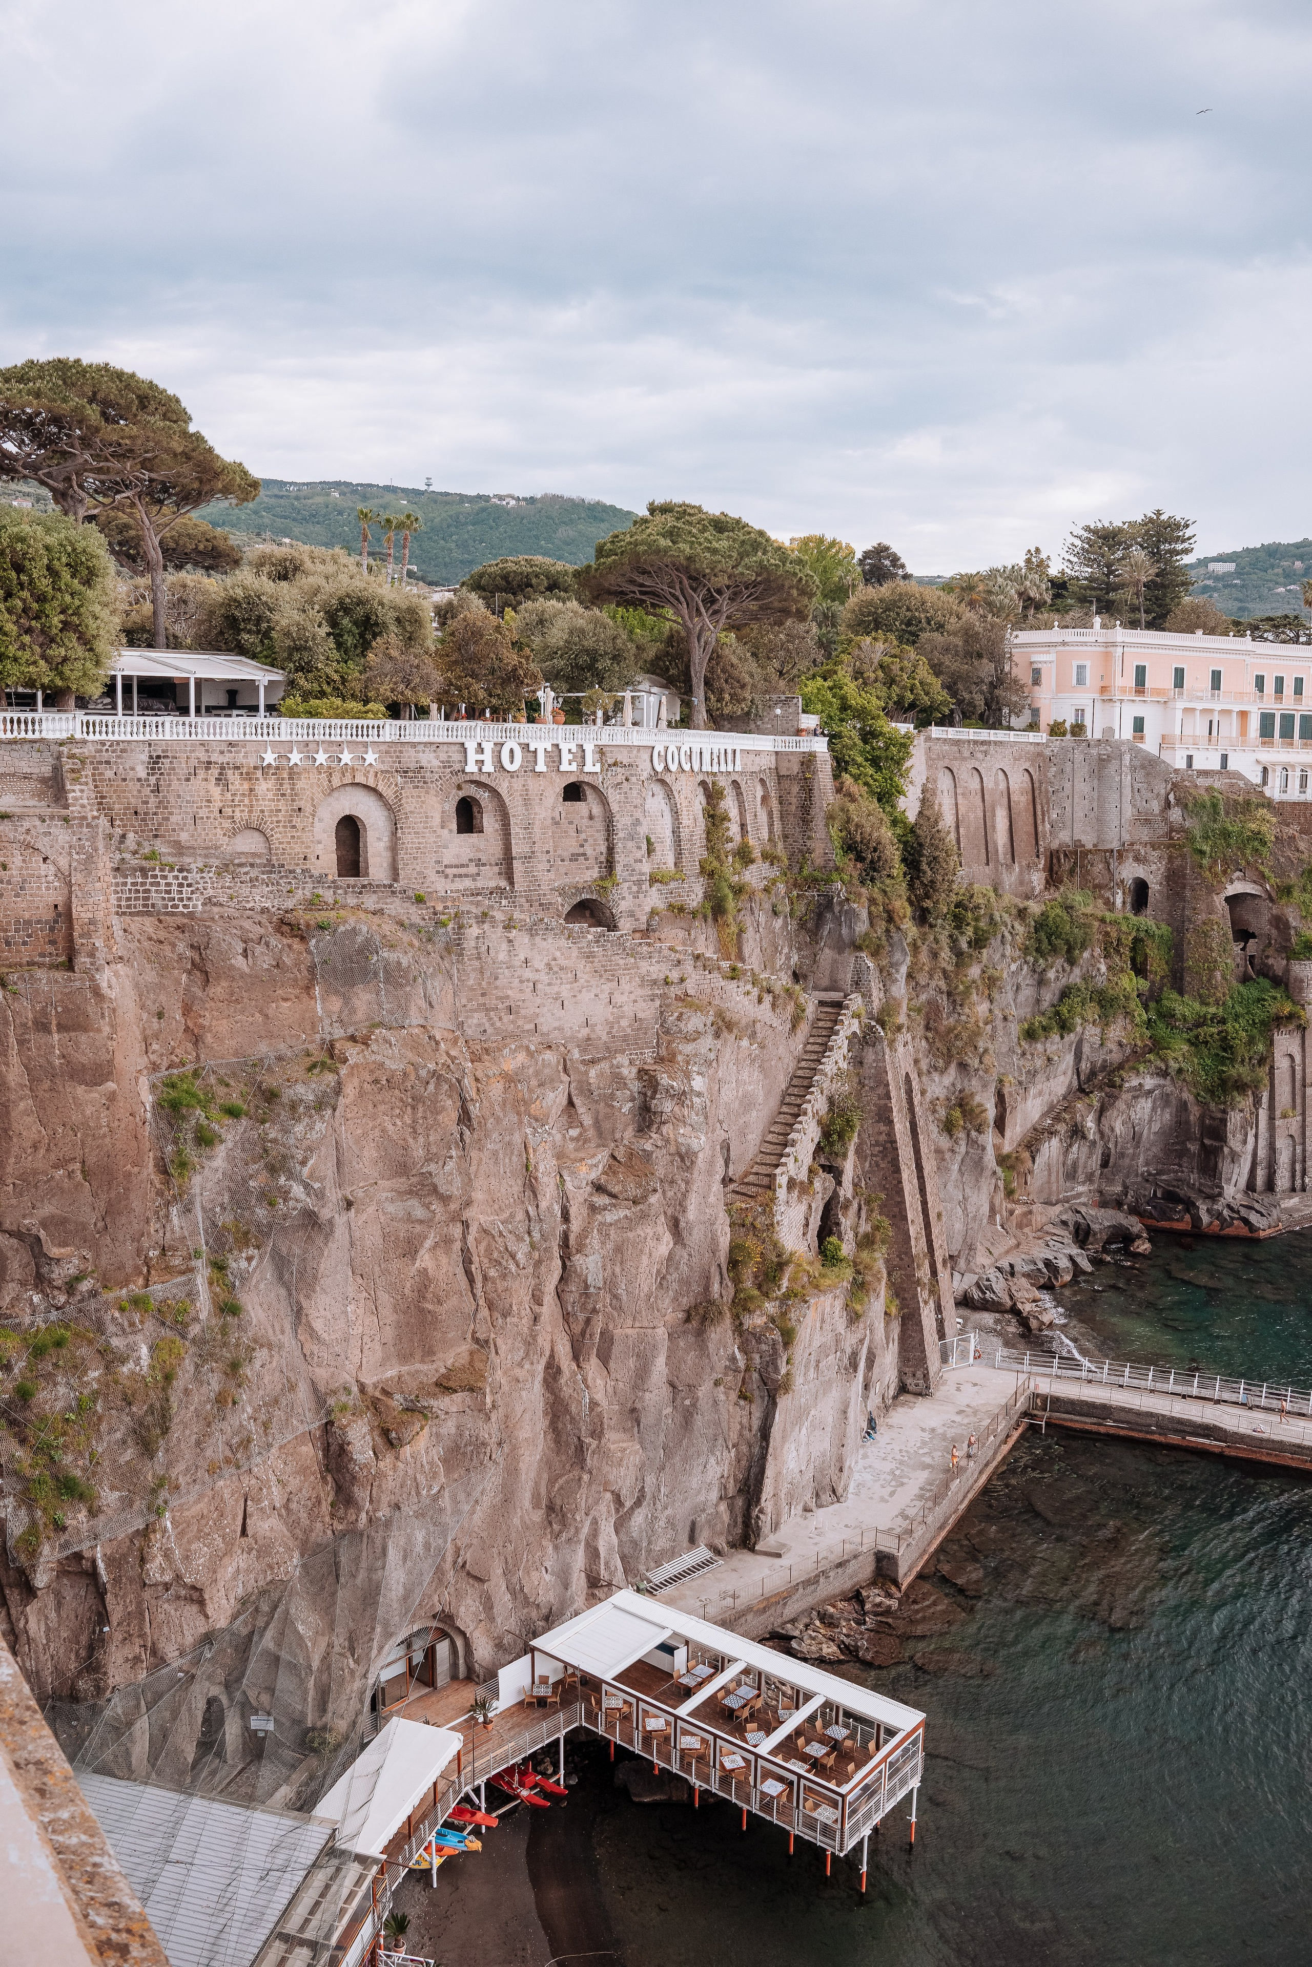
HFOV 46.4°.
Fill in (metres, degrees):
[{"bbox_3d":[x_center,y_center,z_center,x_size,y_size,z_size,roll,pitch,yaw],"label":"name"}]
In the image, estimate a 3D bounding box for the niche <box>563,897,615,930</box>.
[{"bbox_3d":[-3.710,-3.641,78.699,3.000,1.650,1.200,-5,9,-33],"label":"niche"}]

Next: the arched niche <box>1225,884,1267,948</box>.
[{"bbox_3d":[56.500,-6.546,147.919,4.900,6.000,3.000,-3,8,-22],"label":"arched niche"}]

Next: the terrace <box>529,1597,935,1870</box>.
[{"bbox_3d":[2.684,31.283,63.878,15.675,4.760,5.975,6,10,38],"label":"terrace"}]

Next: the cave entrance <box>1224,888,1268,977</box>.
[{"bbox_3d":[56.573,-5.094,148.103,4.900,8.400,3.500,-3,8,-22],"label":"cave entrance"}]

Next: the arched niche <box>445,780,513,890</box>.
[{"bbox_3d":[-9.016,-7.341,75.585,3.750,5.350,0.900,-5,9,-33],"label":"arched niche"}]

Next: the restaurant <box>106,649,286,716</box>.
[{"bbox_3d":[-24.479,-14.171,76.561,10.200,4.400,6.500,-5,9,-33],"label":"restaurant"}]

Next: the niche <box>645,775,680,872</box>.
[{"bbox_3d":[0.167,-8.648,83.134,0.550,5.100,3.600,5,9,30],"label":"niche"}]

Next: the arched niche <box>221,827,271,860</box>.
[{"bbox_3d":[-18.453,-6.290,68.977,2.000,1.500,0.300,-5,9,-33],"label":"arched niche"}]

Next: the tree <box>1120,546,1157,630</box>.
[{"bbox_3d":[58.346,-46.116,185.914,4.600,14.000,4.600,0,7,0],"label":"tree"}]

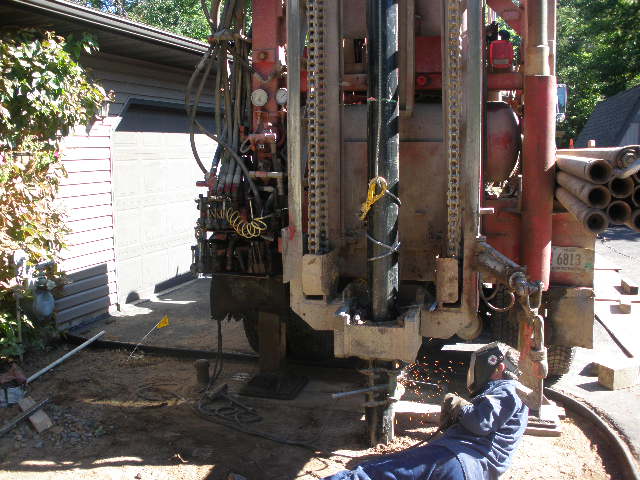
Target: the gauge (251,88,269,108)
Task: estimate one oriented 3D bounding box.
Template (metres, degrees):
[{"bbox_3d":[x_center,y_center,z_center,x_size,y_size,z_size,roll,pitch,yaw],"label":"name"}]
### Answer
[{"bbox_3d":[-0.366,-0.862,4.040,0.105,0.105,0.050,2,8,13],"label":"gauge"}]

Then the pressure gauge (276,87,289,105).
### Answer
[{"bbox_3d":[-0.221,-0.875,4.060,0.100,0.100,0.050,2,8,13],"label":"pressure gauge"}]

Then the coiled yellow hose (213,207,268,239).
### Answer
[{"bbox_3d":[-0.490,-0.106,4.050,0.300,0.190,0.130,2,8,13],"label":"coiled yellow hose"}]

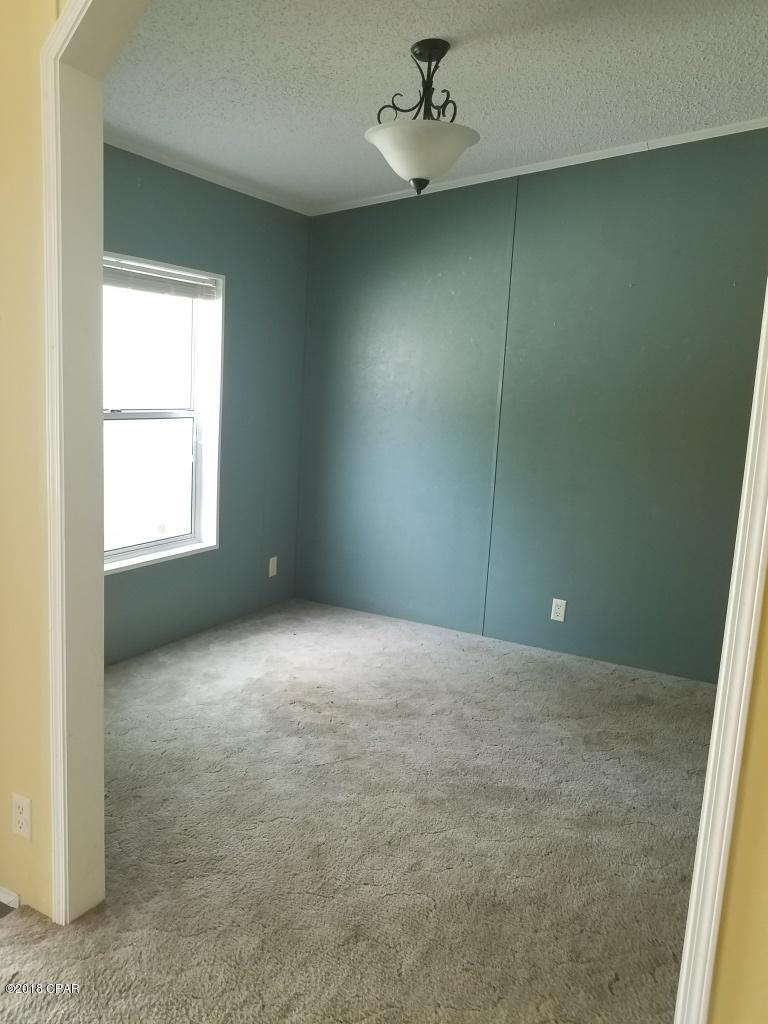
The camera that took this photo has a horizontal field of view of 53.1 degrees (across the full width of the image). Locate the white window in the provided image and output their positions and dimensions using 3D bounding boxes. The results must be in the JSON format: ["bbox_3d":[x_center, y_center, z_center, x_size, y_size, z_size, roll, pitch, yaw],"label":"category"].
[{"bbox_3d":[-1.173,-0.437,3.510,0.100,1.405,1.188,8,10,29],"label":"white window"}]

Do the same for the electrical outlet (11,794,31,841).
[{"bbox_3d":[-0.890,0.749,1.879,0.071,0.115,0.009,8,10,29],"label":"electrical outlet"}]

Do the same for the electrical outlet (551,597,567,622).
[{"bbox_3d":[0.916,0.516,4.028,0.070,0.115,0.009,8,10,29],"label":"electrical outlet"}]

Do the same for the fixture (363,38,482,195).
[{"bbox_3d":[0.142,-1.343,2.648,0.395,0.480,0.395,3,9,0],"label":"fixture"}]

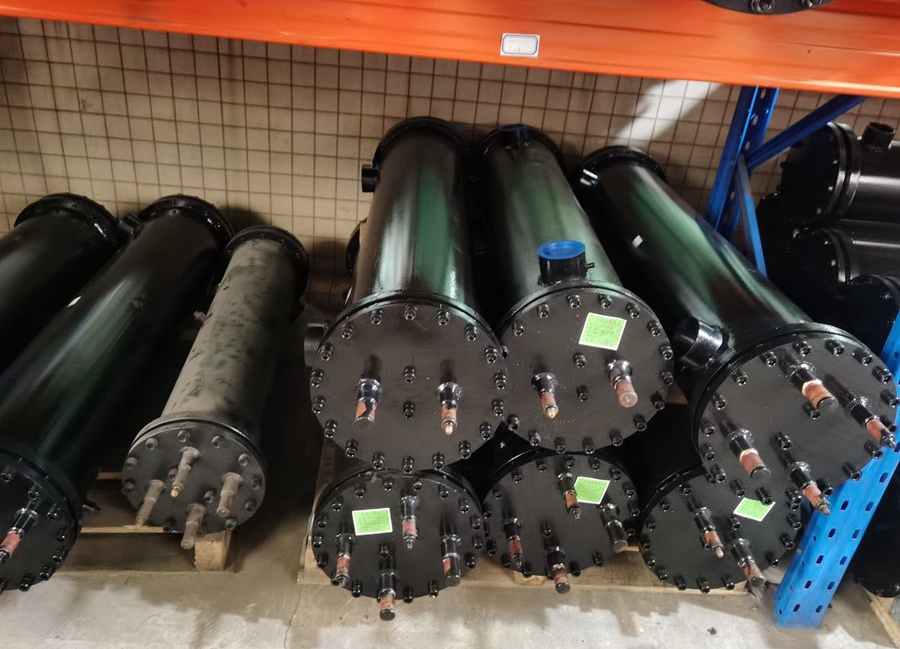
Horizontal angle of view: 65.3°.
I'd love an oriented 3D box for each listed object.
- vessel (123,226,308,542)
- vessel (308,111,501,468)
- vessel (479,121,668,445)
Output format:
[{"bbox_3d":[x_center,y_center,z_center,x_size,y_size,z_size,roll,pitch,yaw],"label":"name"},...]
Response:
[{"bbox_3d":[-0.566,0.086,1.868,0.285,0.285,1.179,2,29,-7],"label":"vessel"},{"bbox_3d":[-0.088,-0.171,1.700,0.363,0.338,1.438,4,28,-4],"label":"vessel"},{"bbox_3d":[0.237,-0.186,1.770,0.334,0.364,1.365,5,28,-3],"label":"vessel"}]

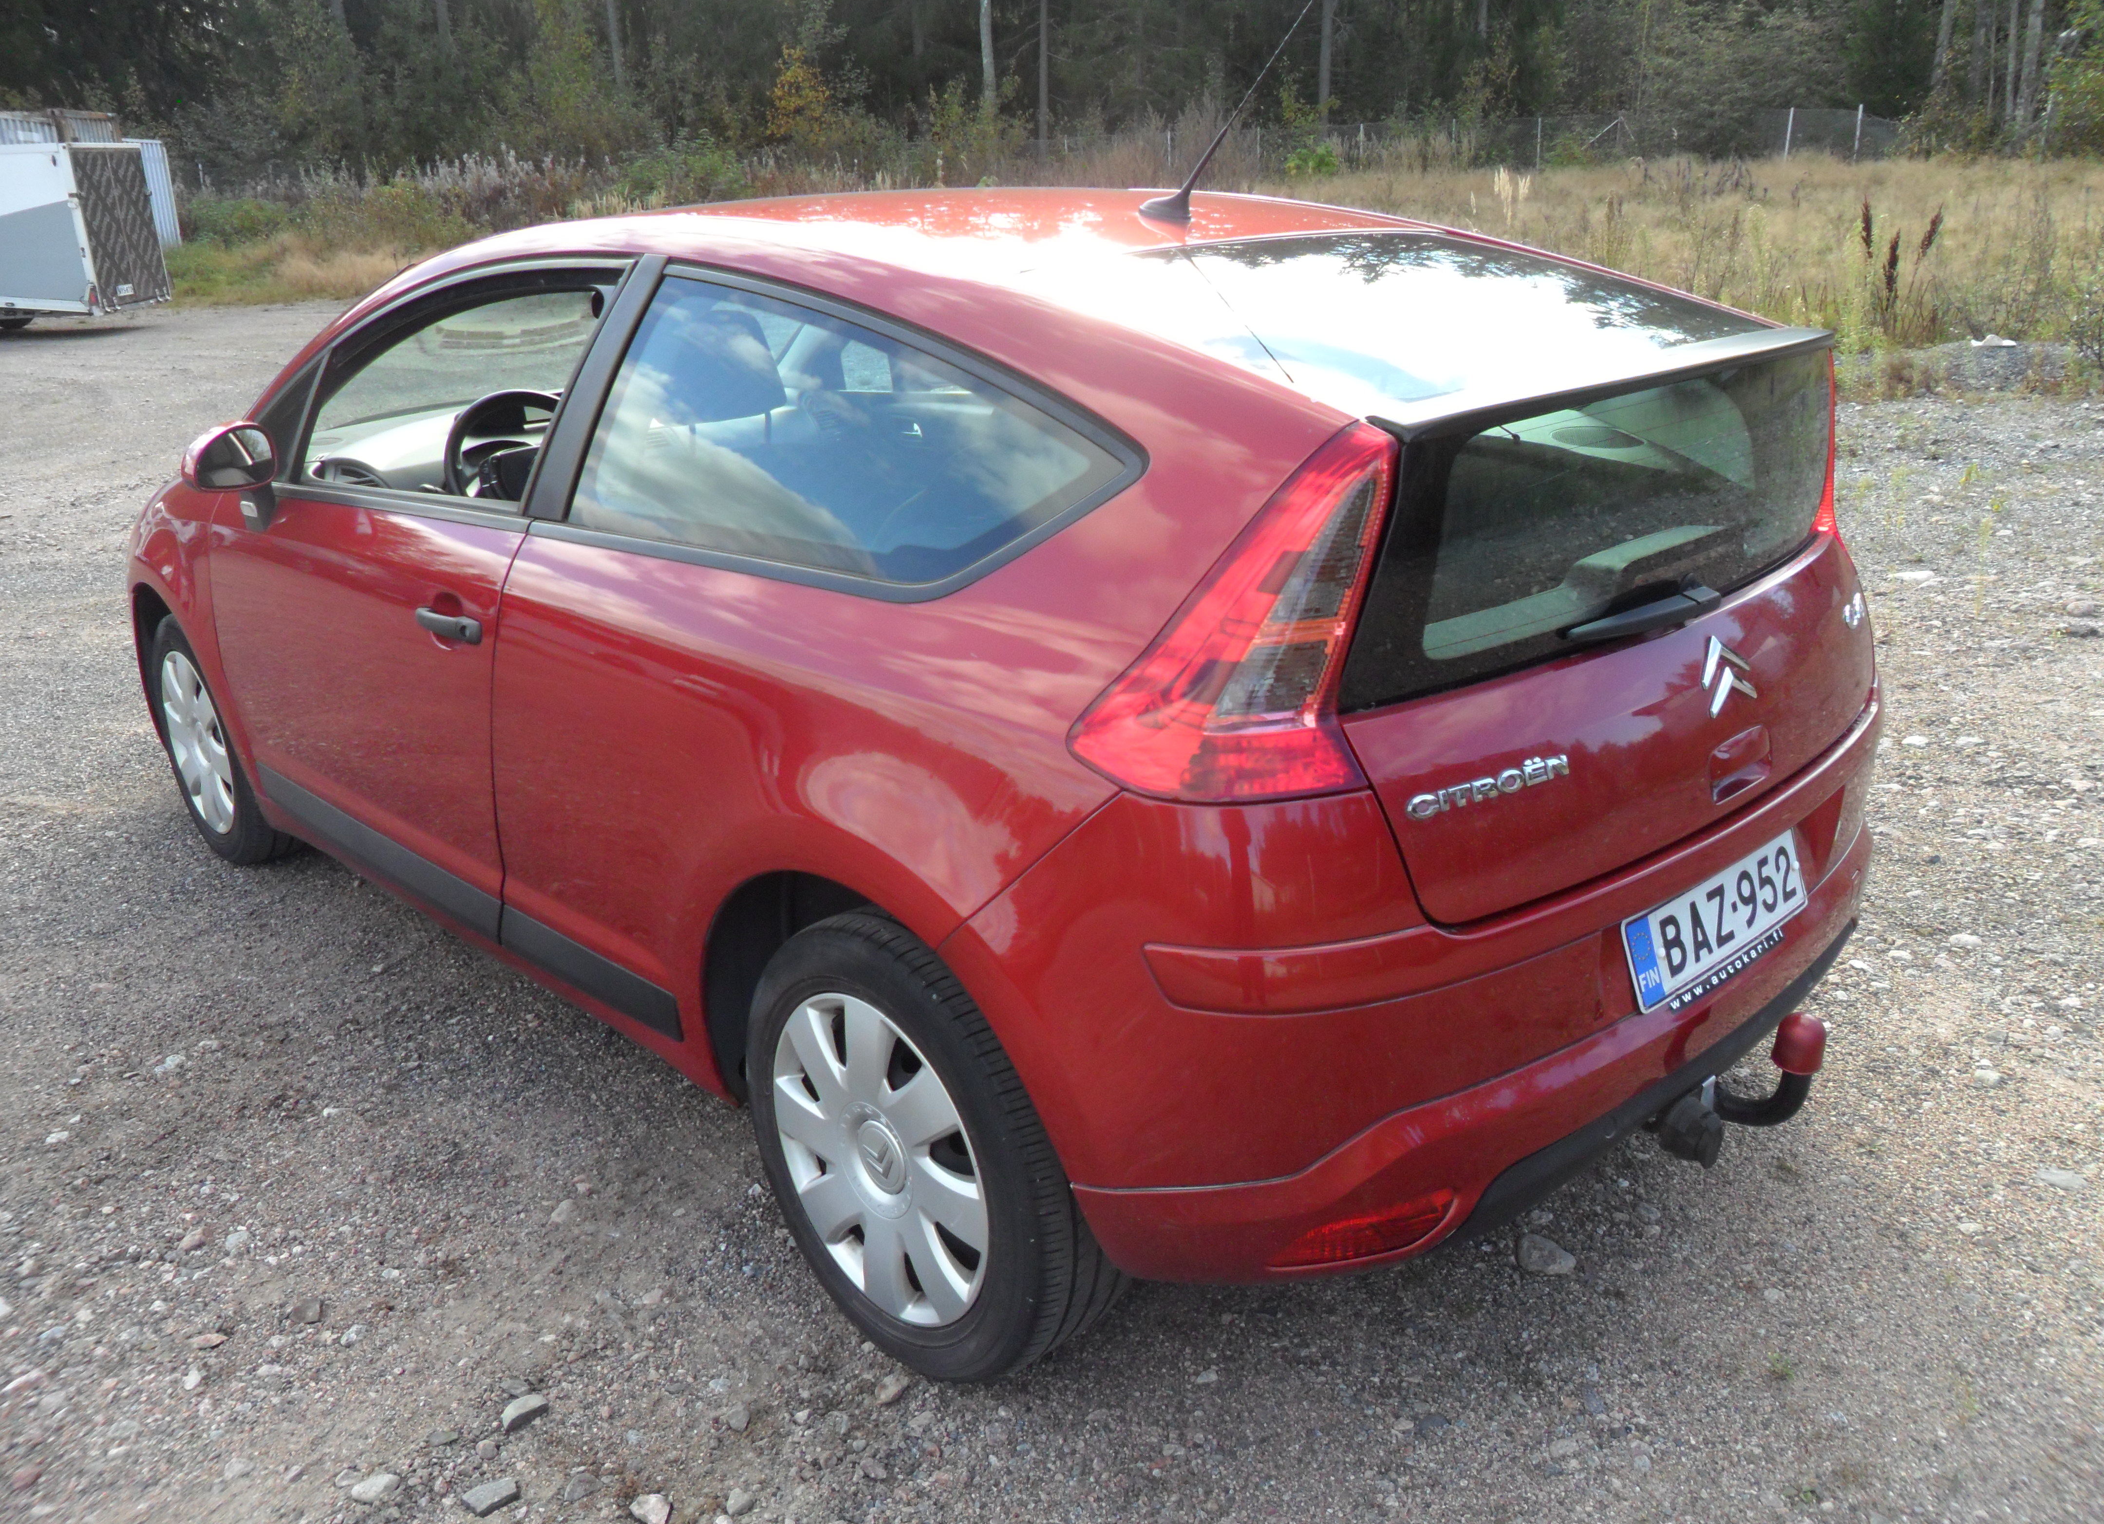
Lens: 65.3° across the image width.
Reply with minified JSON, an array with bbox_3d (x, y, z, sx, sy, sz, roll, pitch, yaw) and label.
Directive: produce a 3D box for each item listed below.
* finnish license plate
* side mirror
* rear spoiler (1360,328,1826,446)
[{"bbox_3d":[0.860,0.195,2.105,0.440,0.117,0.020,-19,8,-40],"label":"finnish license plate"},{"bbox_3d":[-1.526,-0.572,3.050,0.100,0.120,0.170,15,25,39],"label":"side mirror"},{"bbox_3d":[0.709,-0.475,2.010,1.050,0.055,0.105,-19,26,-40],"label":"rear spoiler"}]

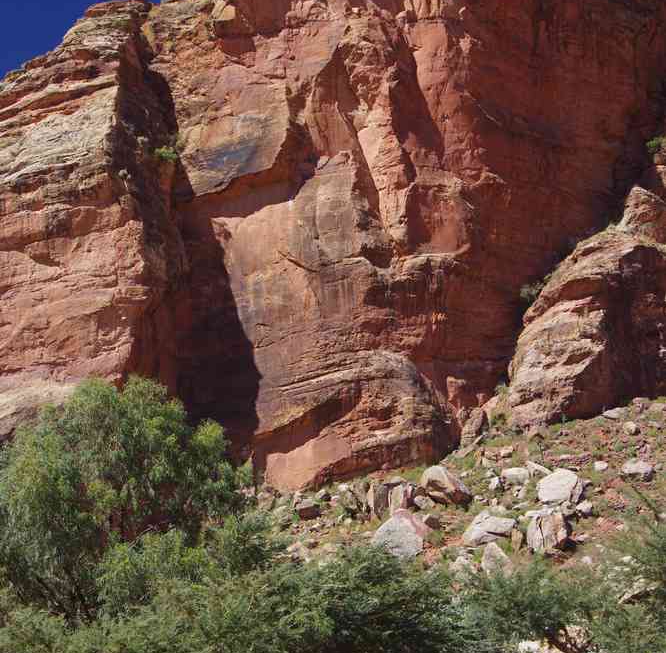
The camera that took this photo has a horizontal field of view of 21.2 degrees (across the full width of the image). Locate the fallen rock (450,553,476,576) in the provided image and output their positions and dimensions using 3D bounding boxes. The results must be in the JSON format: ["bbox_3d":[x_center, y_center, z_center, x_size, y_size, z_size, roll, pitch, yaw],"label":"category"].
[{"bbox_3d":[9.180,16.740,124.880,1.840,1.510,1.570,0,-10,0],"label":"fallen rock"}]

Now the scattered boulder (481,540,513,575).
[{"bbox_3d":[11.550,16.250,125.450,2.280,2.350,1.930,0,-10,0],"label":"scattered boulder"}]

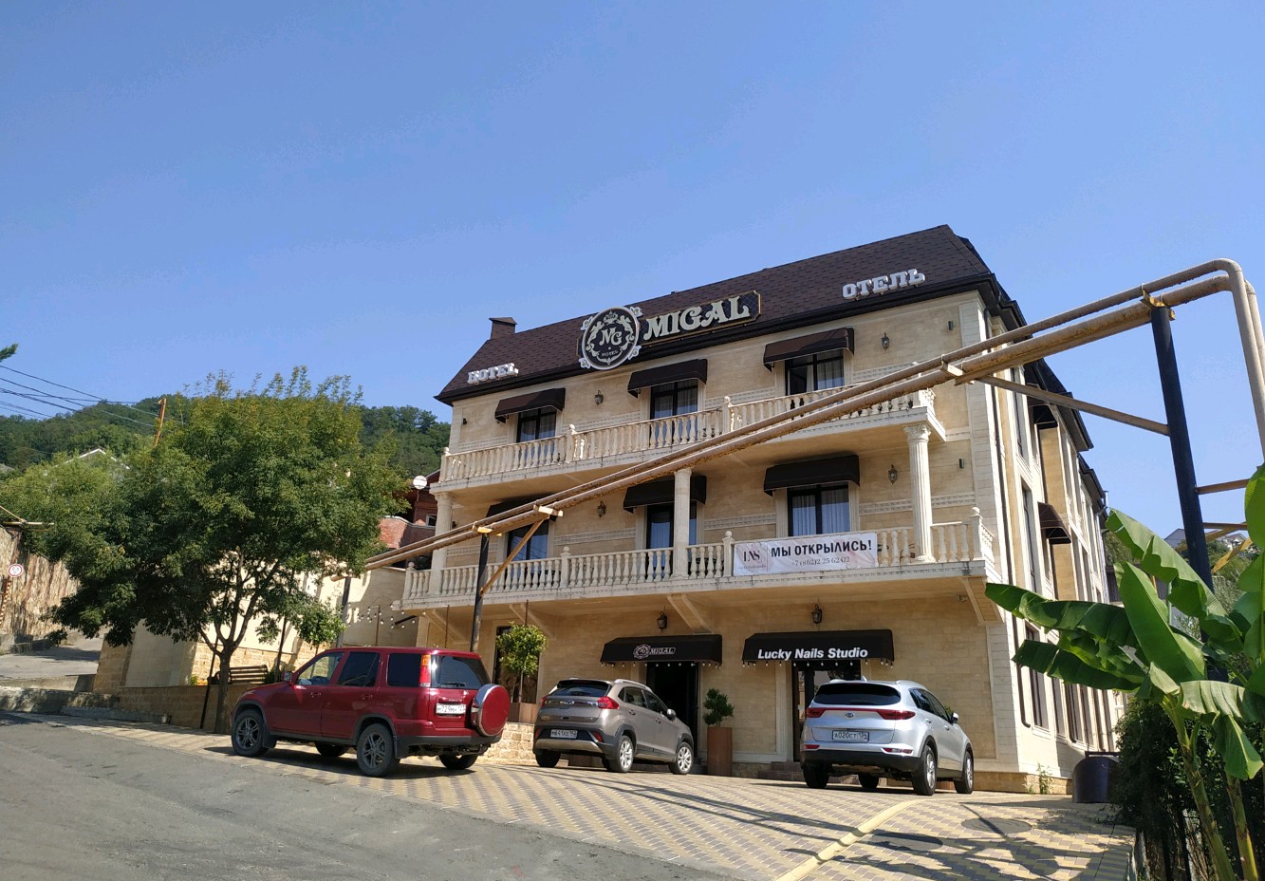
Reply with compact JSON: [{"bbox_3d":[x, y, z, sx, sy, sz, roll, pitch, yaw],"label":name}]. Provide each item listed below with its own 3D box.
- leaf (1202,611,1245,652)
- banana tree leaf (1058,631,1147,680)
[{"bbox_3d":[5.343,1.734,7.950,0.360,0.360,0.300,6,-18,-11],"label":"leaf"},{"bbox_3d":[3.597,1.646,6.700,0.680,0.330,0.350,-7,-21,27],"label":"banana tree leaf"}]

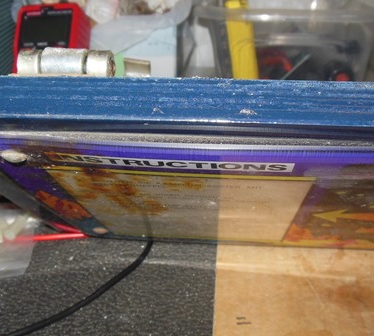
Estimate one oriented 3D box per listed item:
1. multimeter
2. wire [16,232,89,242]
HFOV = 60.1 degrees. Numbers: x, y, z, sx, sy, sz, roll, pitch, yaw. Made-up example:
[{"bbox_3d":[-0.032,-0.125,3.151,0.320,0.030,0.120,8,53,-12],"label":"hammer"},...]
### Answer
[{"bbox_3d":[-0.160,-0.116,0.388,0.075,0.043,0.145,0,82,5],"label":"multimeter"},{"bbox_3d":[-0.131,0.067,0.310,0.069,0.004,0.005,-1,61,-4],"label":"wire"}]

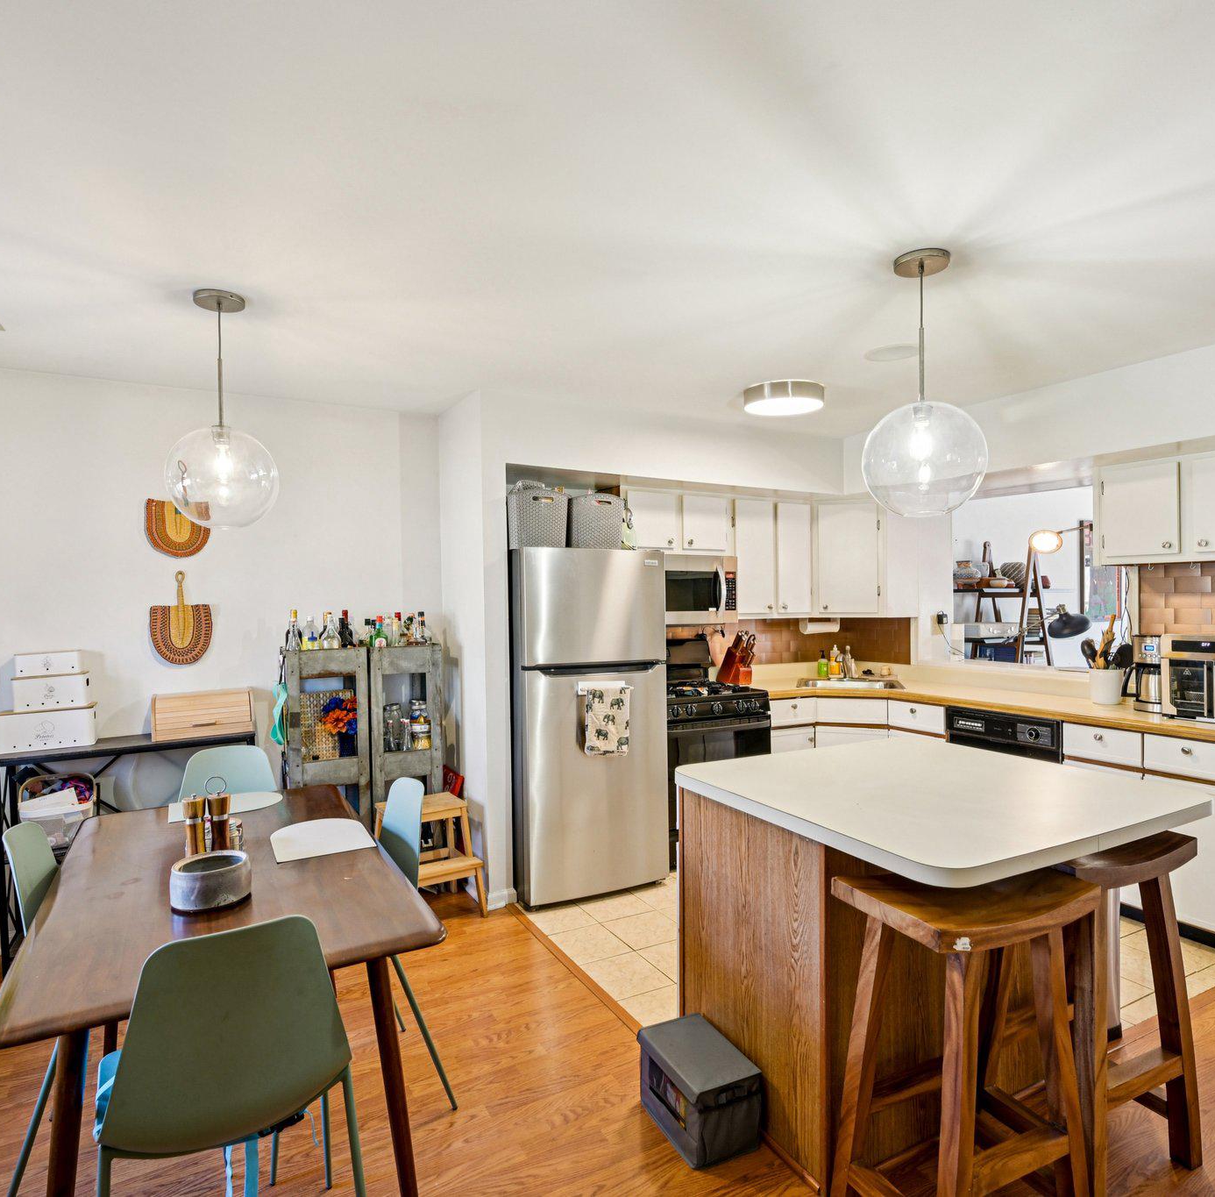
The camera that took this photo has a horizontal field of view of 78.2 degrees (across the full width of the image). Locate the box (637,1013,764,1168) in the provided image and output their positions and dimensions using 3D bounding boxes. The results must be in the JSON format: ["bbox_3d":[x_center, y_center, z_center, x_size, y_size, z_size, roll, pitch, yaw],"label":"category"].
[{"bbox_3d":[0.254,1.351,2.069,0.200,0.205,0.300,0,0,-28],"label":"box"}]

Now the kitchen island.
[{"bbox_3d":[0.917,0.993,2.190,1.100,0.915,1.050,0,0,-26],"label":"kitchen island"}]

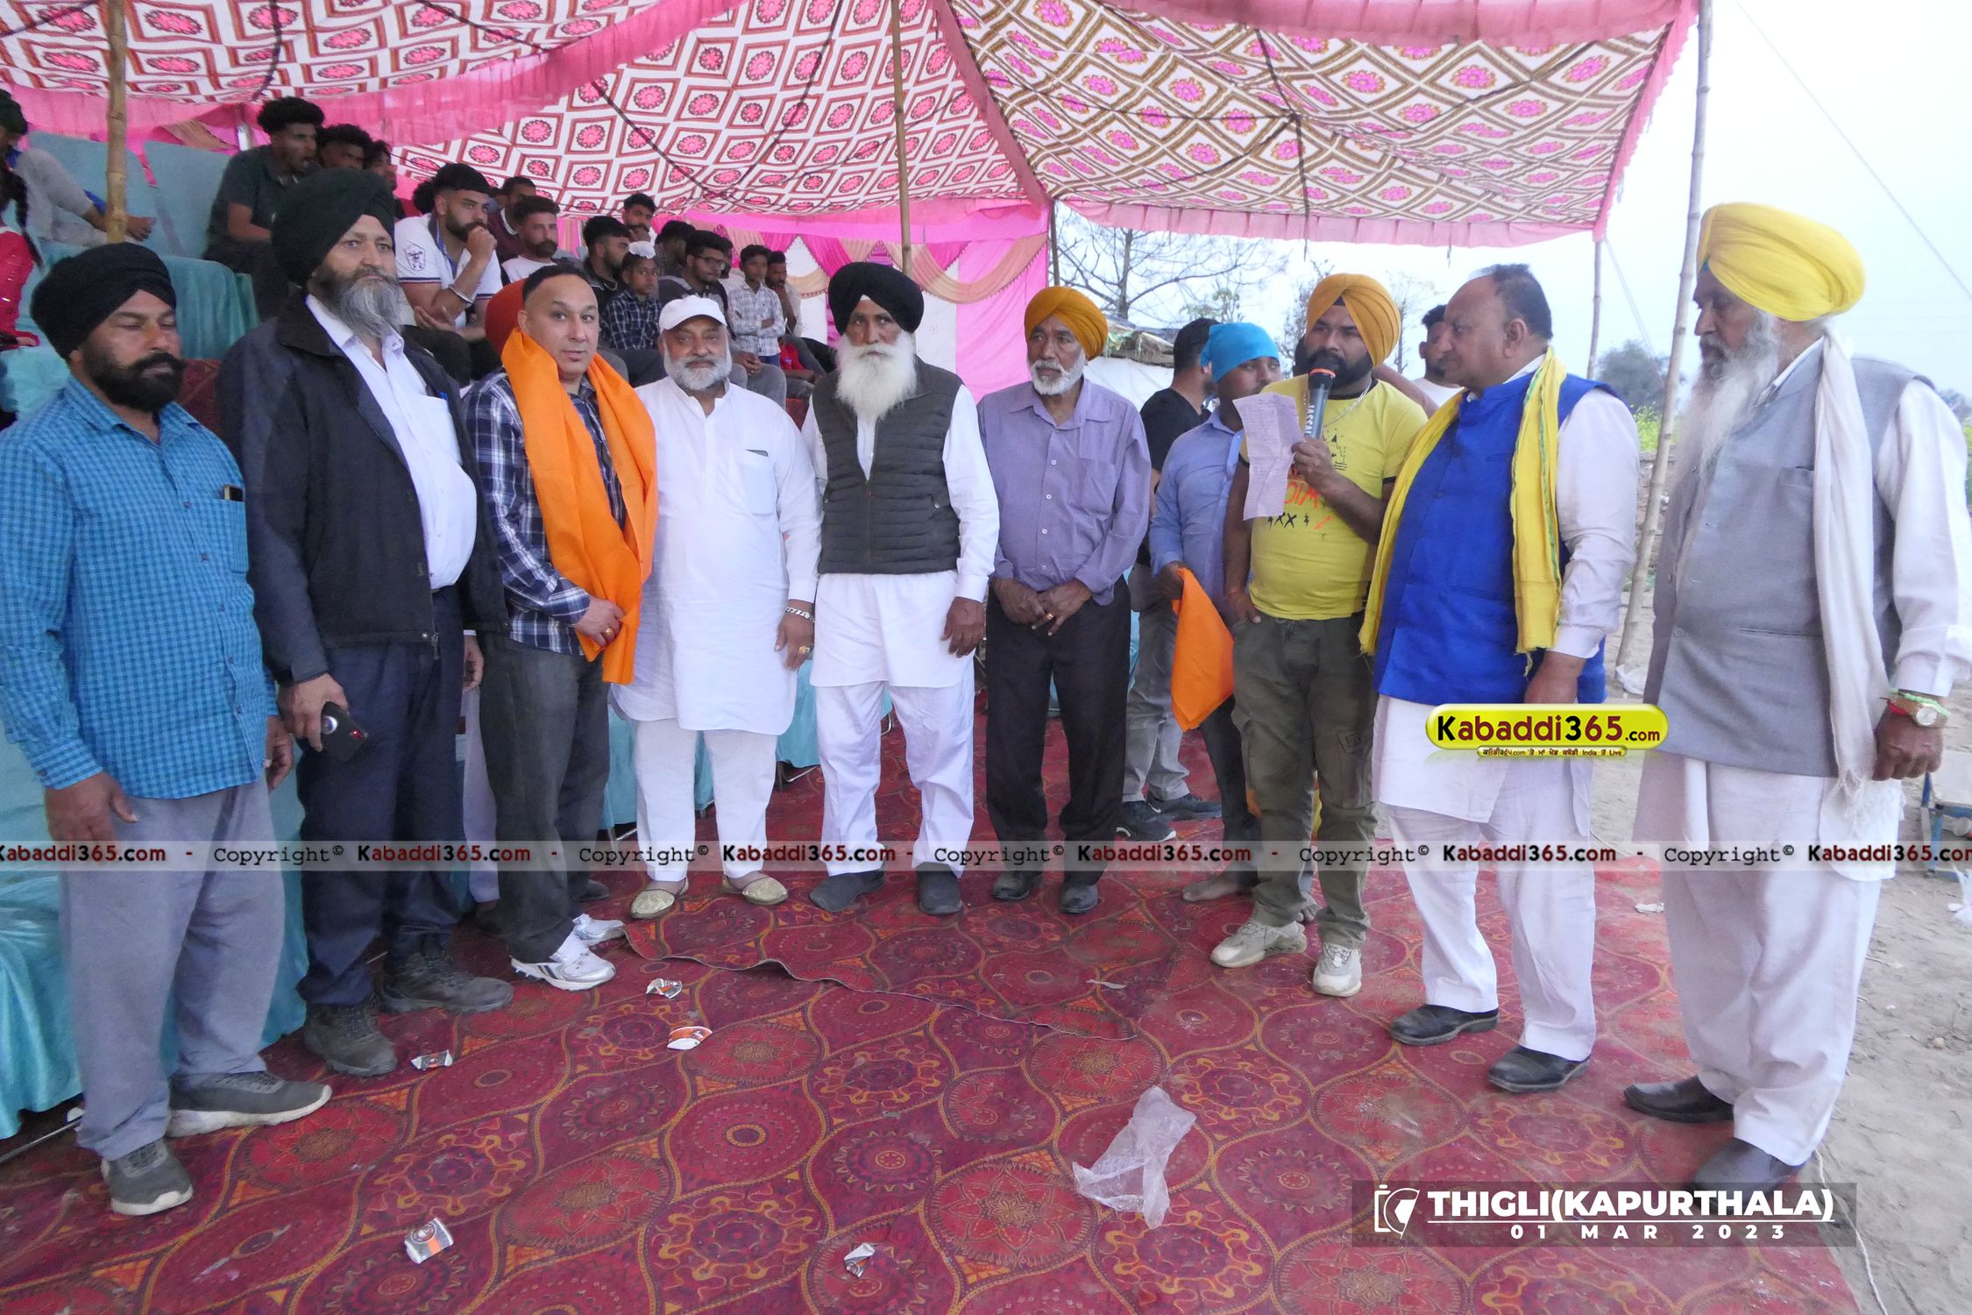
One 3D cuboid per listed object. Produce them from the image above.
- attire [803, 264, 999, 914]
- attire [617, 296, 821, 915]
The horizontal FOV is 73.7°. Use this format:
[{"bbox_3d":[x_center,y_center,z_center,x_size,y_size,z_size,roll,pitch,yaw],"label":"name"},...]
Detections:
[{"bbox_3d":[-0.243,-0.186,3.776,0.570,1.815,0.350,2,11,8],"label":"attire"},{"bbox_3d":[-0.761,-0.138,3.753,0.580,1.725,0.380,-1,11,-9],"label":"attire"}]

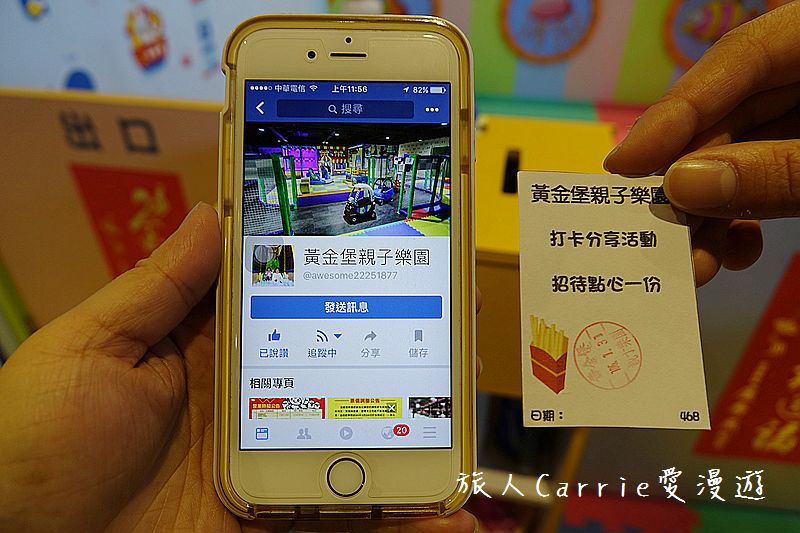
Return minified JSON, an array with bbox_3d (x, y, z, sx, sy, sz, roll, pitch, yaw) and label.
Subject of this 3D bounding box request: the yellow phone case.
[{"bbox_3d":[-0.015,-0.001,0.155,0.073,0.143,0.011,0,-2,-1],"label":"yellow phone case"}]

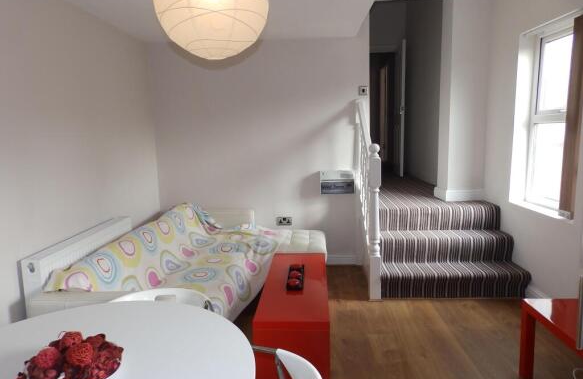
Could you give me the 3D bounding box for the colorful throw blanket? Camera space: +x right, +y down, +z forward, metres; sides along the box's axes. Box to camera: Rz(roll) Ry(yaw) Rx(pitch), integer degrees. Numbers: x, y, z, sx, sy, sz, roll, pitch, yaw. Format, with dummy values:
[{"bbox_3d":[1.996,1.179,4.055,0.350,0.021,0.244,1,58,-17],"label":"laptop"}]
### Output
[{"bbox_3d":[-0.650,0.530,2.778,1.130,0.560,1.670,-1,9,4],"label":"colorful throw blanket"}]

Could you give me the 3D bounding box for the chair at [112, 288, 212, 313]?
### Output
[{"bbox_3d":[-0.483,0.781,1.260,0.470,0.770,0.500,-1,9,4],"label":"chair"}]

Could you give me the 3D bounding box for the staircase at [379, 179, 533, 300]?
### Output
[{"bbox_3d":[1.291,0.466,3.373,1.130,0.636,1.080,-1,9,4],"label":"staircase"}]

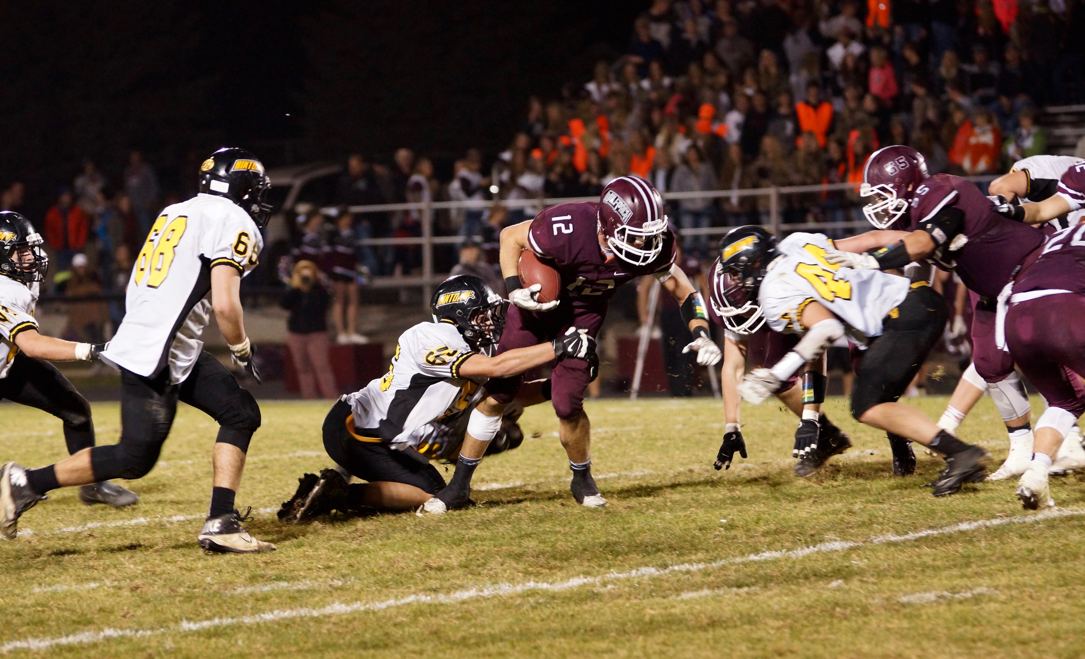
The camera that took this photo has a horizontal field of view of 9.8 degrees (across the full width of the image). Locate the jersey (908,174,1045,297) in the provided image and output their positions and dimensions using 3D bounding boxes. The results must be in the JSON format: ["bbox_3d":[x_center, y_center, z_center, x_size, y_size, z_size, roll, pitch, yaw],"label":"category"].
[{"bbox_3d":[2.001,-0.434,29.200,0.640,0.380,0.540,39,-6,-3],"label":"jersey"}]

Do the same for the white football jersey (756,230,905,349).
[{"bbox_3d":[1.352,-0.184,29.300,0.720,0.380,0.520,16,41,16],"label":"white football jersey"}]

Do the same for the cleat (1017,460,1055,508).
[{"bbox_3d":[2.274,0.716,29.200,0.110,0.160,0.300,0,-3,28],"label":"cleat"}]

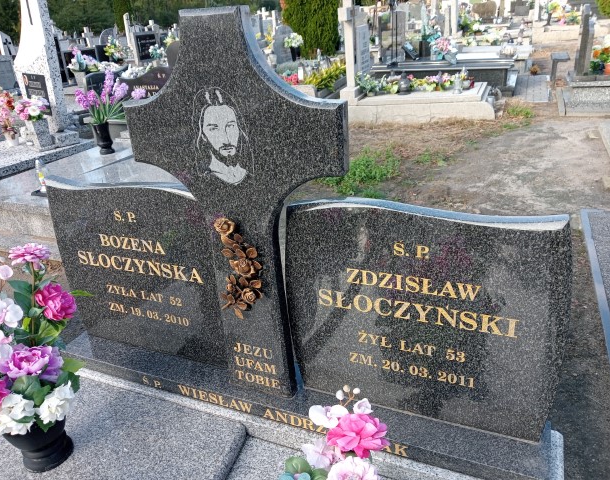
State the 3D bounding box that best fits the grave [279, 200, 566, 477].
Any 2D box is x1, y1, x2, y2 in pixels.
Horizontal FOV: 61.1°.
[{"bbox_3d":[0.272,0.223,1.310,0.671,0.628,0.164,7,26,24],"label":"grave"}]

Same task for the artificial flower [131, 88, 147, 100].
[{"bbox_3d":[-1.483,-1.296,4.600,0.130,0.100,0.120,-10,24,-17],"label":"artificial flower"}]

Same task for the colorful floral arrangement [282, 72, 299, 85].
[{"bbox_3d":[-0.287,-3.095,9.900,0.320,0.230,0.280,-1,24,9],"label":"colorful floral arrangement"}]

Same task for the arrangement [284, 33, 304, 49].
[{"bbox_3d":[-0.248,-4.711,12.200,0.450,0.380,0.420,-1,24,9],"label":"arrangement"}]

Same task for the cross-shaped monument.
[{"bbox_3d":[-0.166,-0.039,1.386,0.619,1.065,0.069,7,26,24],"label":"cross-shaped monument"}]

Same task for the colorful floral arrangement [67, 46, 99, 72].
[{"bbox_3d":[-3.859,-3.145,9.000,0.540,0.420,0.400,-10,24,-17],"label":"colorful floral arrangement"}]

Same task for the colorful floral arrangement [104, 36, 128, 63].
[{"bbox_3d":[-3.722,-3.761,10.200,0.460,0.480,0.400,-10,24,-17],"label":"colorful floral arrangement"}]

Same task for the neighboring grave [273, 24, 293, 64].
[{"bbox_3d":[-0.508,-4.718,12.500,0.550,0.960,0.150,-20,29,-36],"label":"neighboring grave"}]

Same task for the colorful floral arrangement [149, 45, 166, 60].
[{"bbox_3d":[-2.941,-3.738,10.300,0.360,0.320,0.330,-10,24,-17],"label":"colorful floral arrangement"}]

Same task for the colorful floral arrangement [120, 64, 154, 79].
[{"bbox_3d":[-2.594,-2.602,8.000,0.480,0.250,0.340,-10,24,-17],"label":"colorful floral arrangement"}]

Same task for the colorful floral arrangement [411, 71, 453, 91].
[{"bbox_3d":[1.837,-2.294,7.500,0.600,0.270,0.320,-1,24,9],"label":"colorful floral arrangement"}]

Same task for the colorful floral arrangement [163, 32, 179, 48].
[{"bbox_3d":[-2.791,-4.160,10.800,0.370,0.340,0.350,-10,24,-17],"label":"colorful floral arrangement"}]

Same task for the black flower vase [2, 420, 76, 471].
[{"bbox_3d":[-0.755,0.569,1.484,0.166,0.123,0.166,7,26,24],"label":"black flower vase"}]

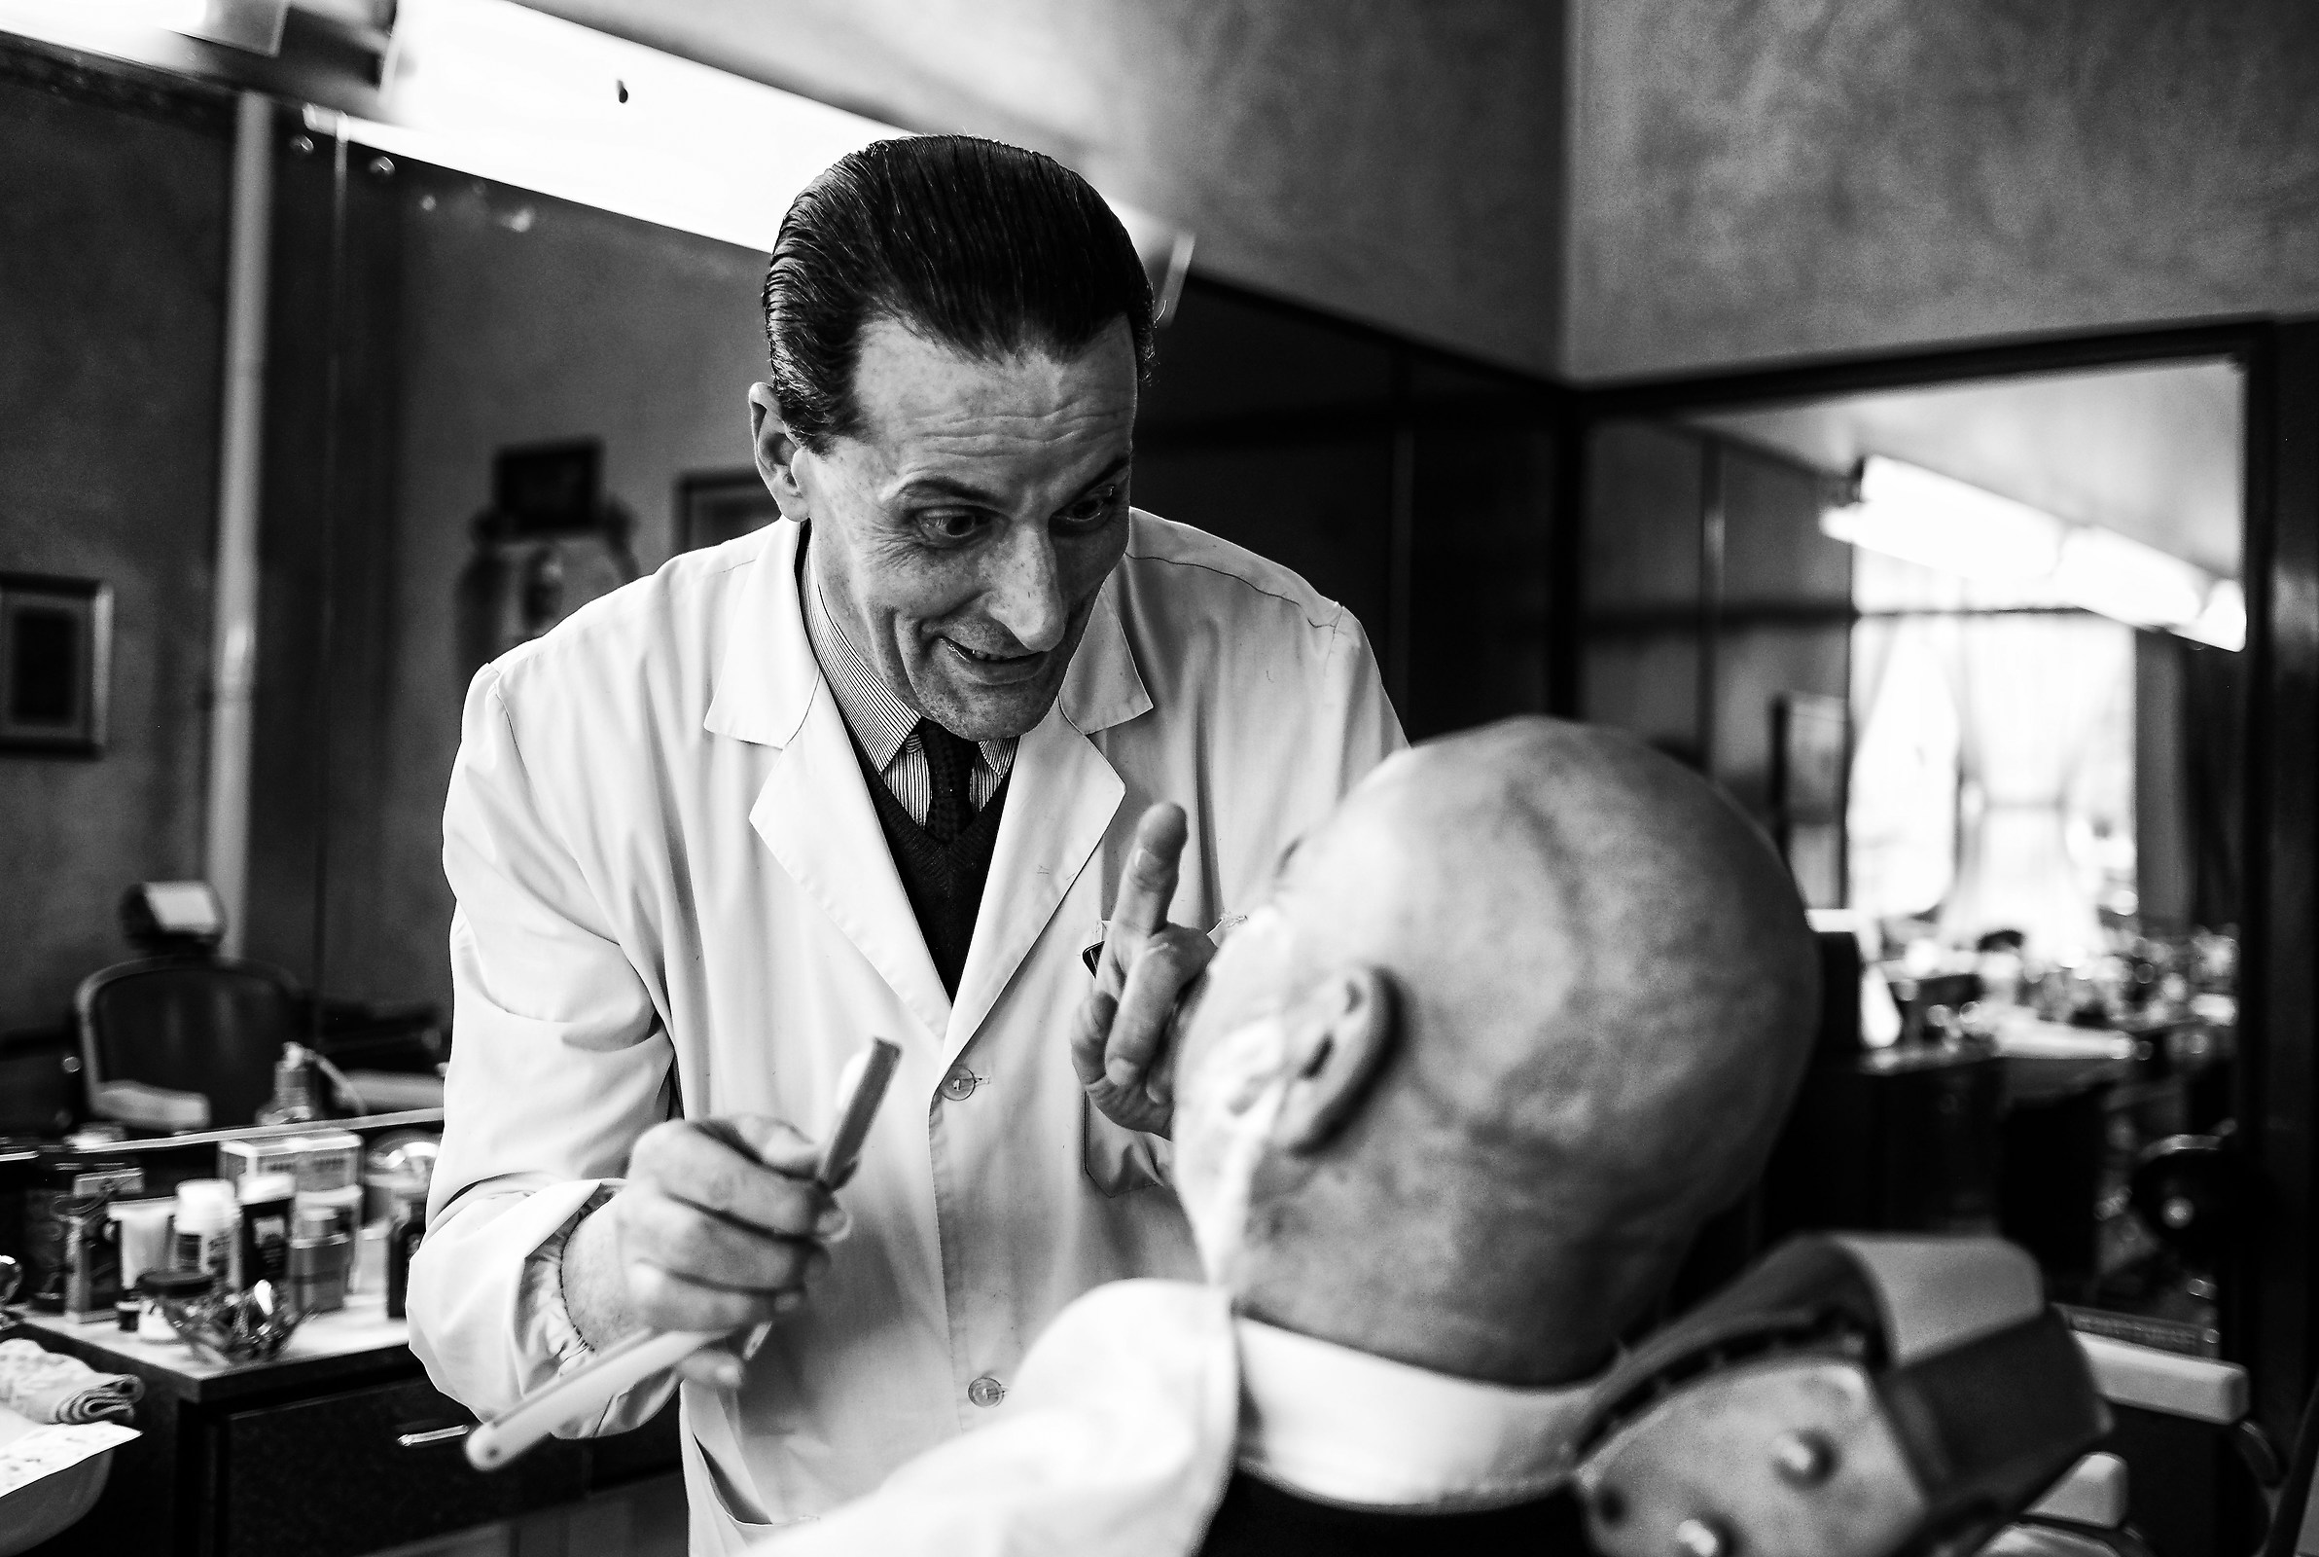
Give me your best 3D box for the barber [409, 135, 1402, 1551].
[{"bbox_3d":[-0.110,0.530,1.200,0.540,1.680,0.560,1,0,-12],"label":"barber"}]

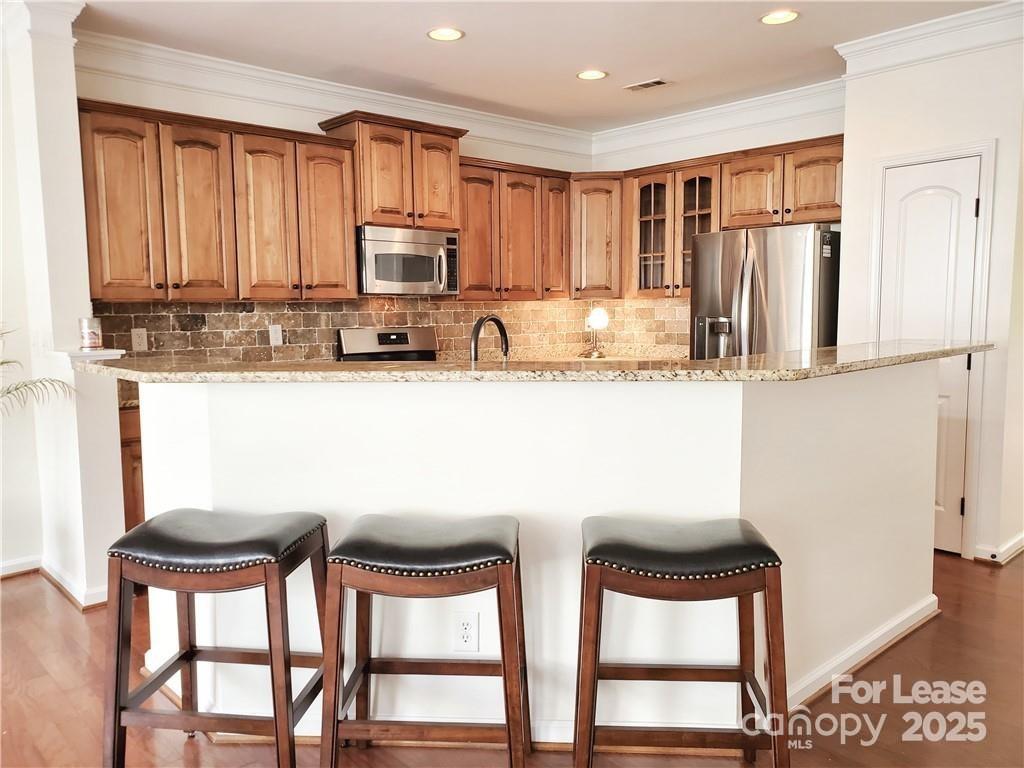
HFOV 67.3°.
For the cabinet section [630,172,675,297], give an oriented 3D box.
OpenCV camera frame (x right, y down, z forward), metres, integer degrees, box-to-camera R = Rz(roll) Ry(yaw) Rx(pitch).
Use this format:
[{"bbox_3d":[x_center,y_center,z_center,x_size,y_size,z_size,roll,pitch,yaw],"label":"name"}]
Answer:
[{"bbox_3d":[1.074,-1.109,5.806,0.030,0.907,0.391,-6,8,-41],"label":"cabinet section"}]

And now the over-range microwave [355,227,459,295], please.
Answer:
[{"bbox_3d":[-0.763,-0.809,5.163,0.757,0.422,0.399,-6,8,-42],"label":"over-range microwave"}]

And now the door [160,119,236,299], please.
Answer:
[{"bbox_3d":[-1.654,-0.896,4.075,0.373,0.895,0.025,-6,7,-41],"label":"door"}]

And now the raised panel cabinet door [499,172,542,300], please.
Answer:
[{"bbox_3d":[0.065,-1.062,5.582,0.391,0.895,0.025,-6,7,-41],"label":"raised panel cabinet door"}]

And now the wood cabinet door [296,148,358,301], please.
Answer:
[{"bbox_3d":[-1.096,-0.950,4.564,0.358,0.895,0.025,-6,7,-41],"label":"wood cabinet door"}]

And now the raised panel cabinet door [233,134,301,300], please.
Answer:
[{"bbox_3d":[-1.373,-0.923,4.321,0.360,0.895,0.025,-6,7,-41],"label":"raised panel cabinet door"}]

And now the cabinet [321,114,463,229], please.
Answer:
[{"bbox_3d":[-0.760,-1.350,5.087,0.859,0.660,0.445,-6,8,-42],"label":"cabinet"}]

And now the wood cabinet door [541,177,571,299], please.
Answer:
[{"bbox_3d":[0.328,-1.087,5.813,0.280,0.895,0.025,-6,7,-41],"label":"wood cabinet door"}]

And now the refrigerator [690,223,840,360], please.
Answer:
[{"bbox_3d":[1.724,-0.083,5.021,0.805,1.778,0.833,-6,8,-42],"label":"refrigerator"}]

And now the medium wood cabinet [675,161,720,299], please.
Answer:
[{"bbox_3d":[1.444,-1.093,5.614,0.333,0.919,0.396,-6,8,-42],"label":"medium wood cabinet"}]

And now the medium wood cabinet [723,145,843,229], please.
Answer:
[{"bbox_3d":[1.881,-1.279,5.104,0.333,0.460,0.912,-6,8,-42],"label":"medium wood cabinet"}]

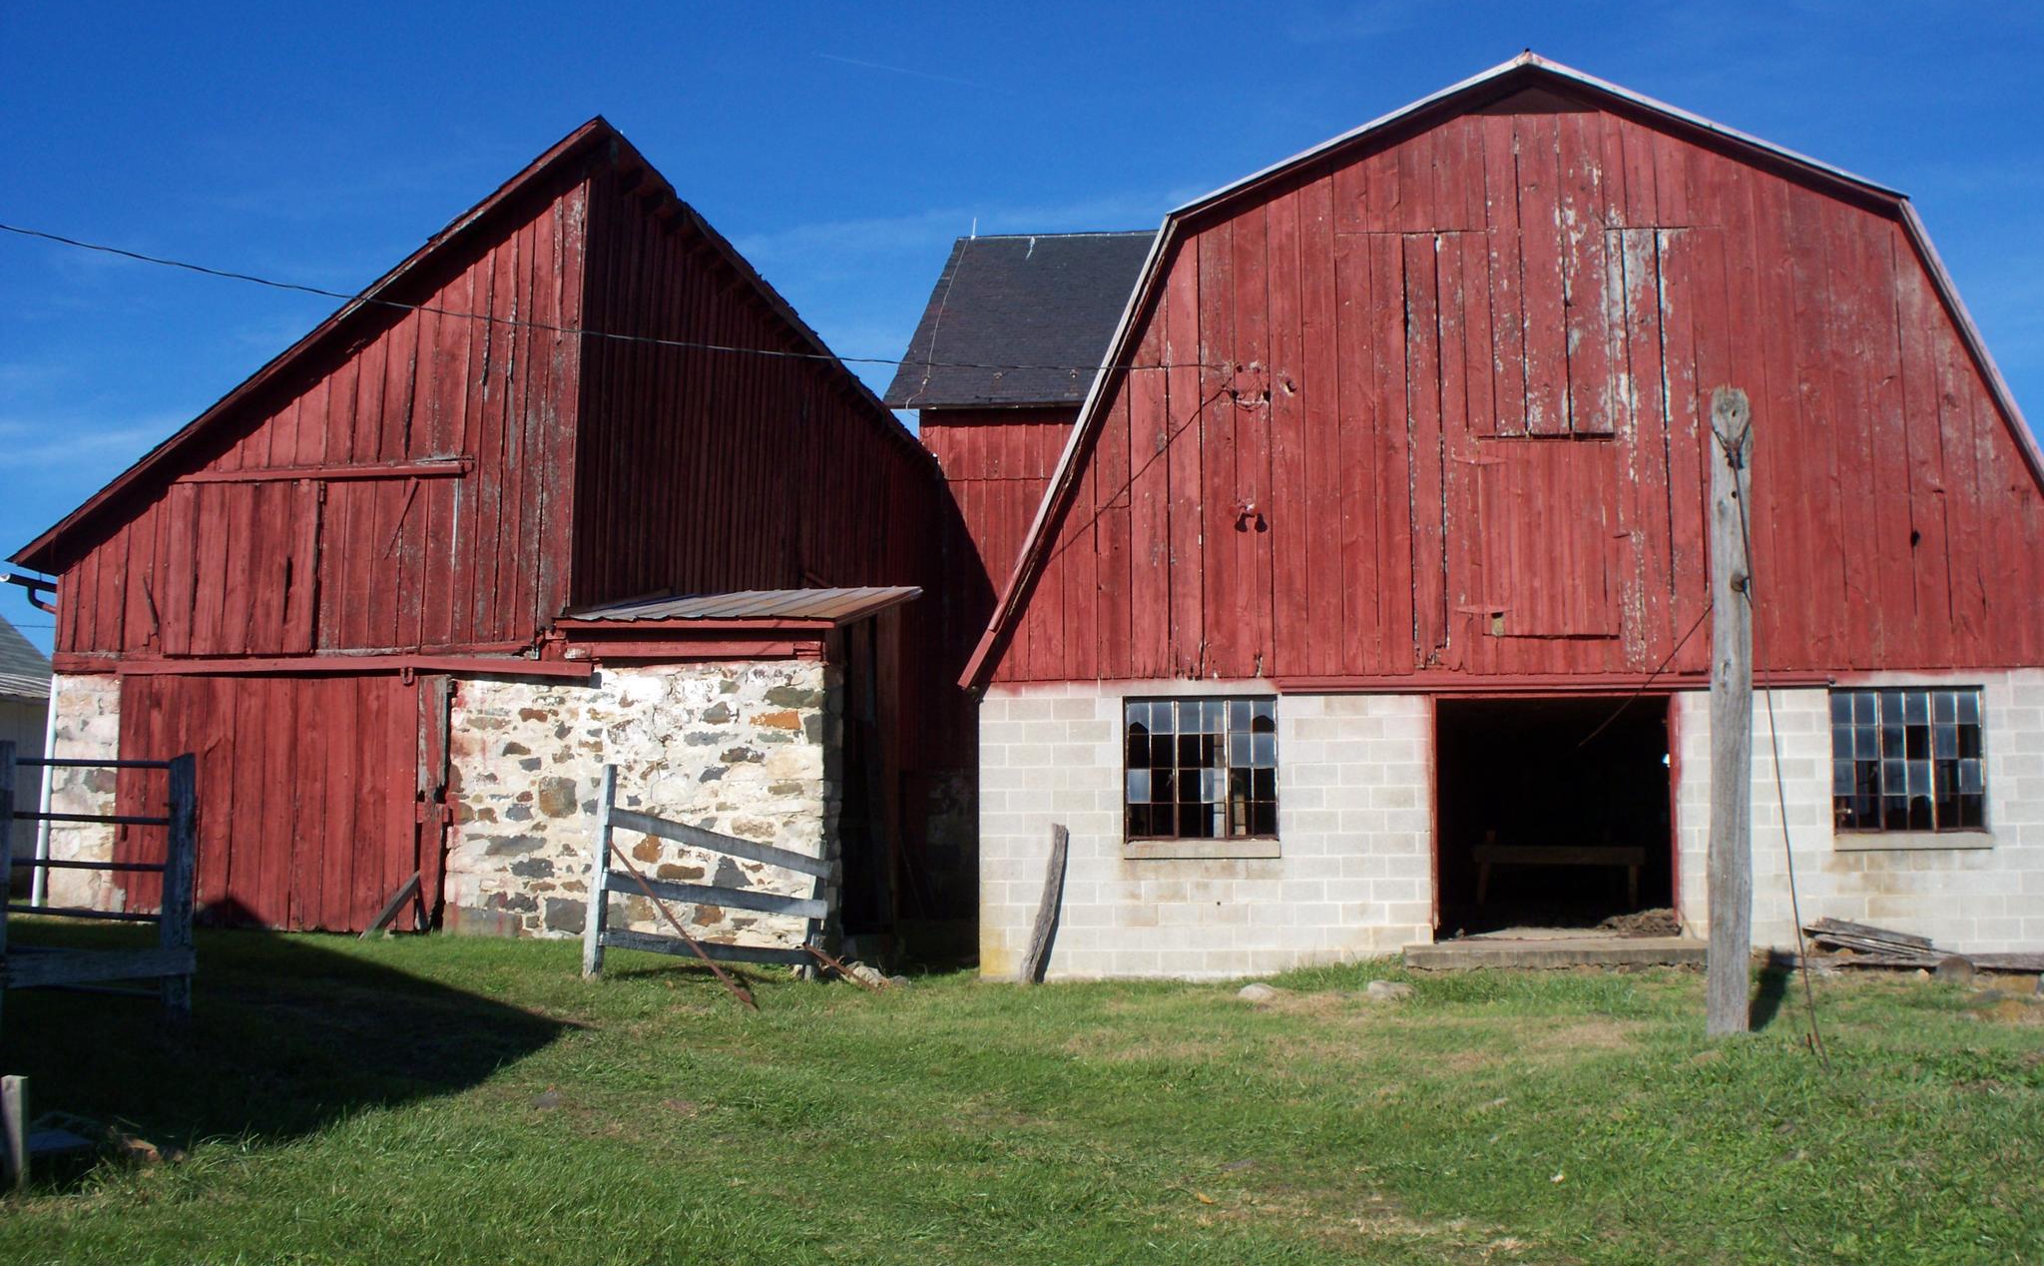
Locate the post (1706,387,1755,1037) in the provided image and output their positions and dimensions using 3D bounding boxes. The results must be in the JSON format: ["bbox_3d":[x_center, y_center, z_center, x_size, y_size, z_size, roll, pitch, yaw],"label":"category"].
[{"bbox_3d":[4.346,0.445,13.038,0.260,3.961,0.260,2,-7,0],"label":"post"}]

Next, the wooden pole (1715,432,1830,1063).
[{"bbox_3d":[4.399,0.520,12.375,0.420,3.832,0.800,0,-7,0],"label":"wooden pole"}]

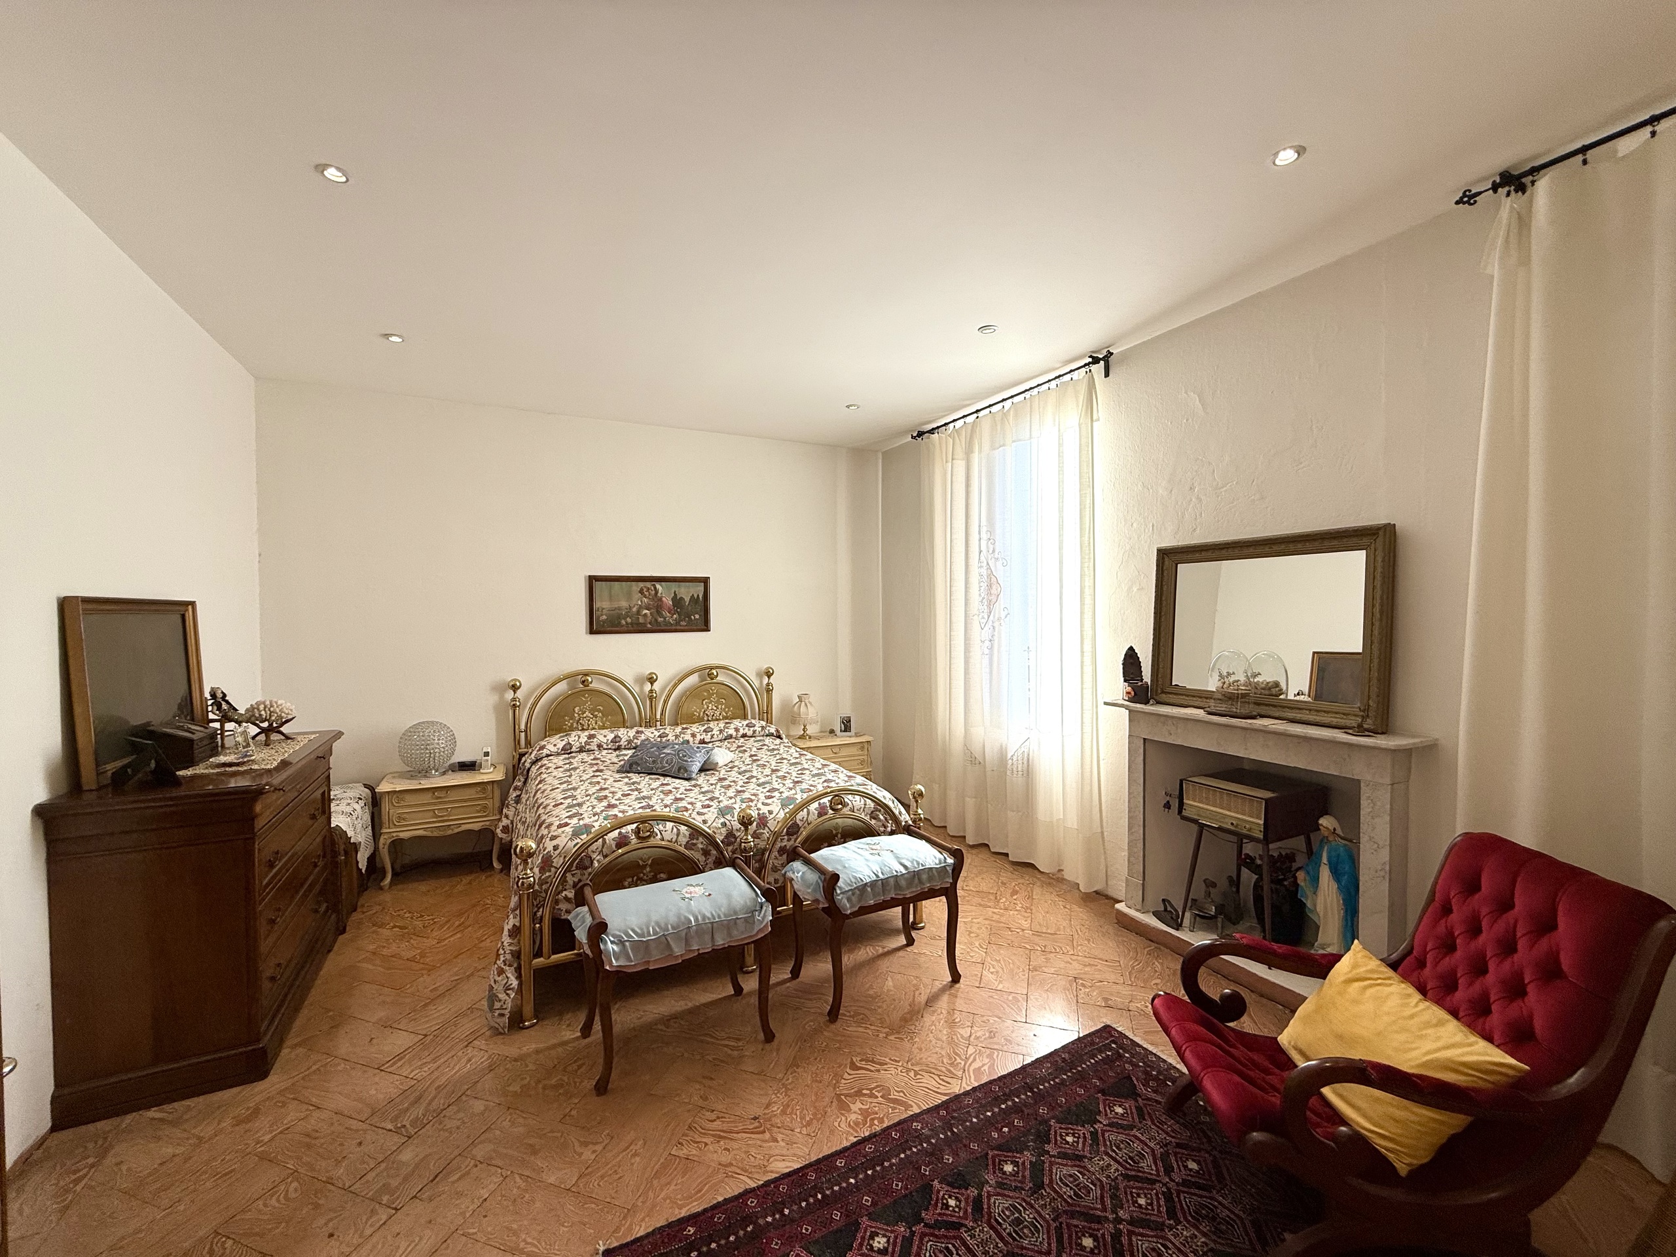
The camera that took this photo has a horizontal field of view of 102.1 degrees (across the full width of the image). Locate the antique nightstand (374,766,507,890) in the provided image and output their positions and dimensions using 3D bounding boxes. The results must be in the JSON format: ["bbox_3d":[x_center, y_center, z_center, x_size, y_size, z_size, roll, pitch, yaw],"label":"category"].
[{"bbox_3d":[-2.292,1.128,3.978,0.619,0.539,0.466,-1,2,-27],"label":"antique nightstand"}]

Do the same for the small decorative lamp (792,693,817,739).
[{"bbox_3d":[-0.246,0.656,5.071,0.218,0.340,0.222,0,1,0],"label":"small decorative lamp"}]

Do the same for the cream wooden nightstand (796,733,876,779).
[{"bbox_3d":[-0.080,1.091,5.143,0.607,0.539,0.407,-1,2,-27],"label":"cream wooden nightstand"}]

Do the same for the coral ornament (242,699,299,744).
[{"bbox_3d":[-2.424,0.390,2.891,0.170,0.185,0.150,-1,2,-15],"label":"coral ornament"}]

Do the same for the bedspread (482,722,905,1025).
[{"bbox_3d":[-0.819,1.038,3.734,1.930,0.740,2.020,-1,2,-26],"label":"bedspread"}]

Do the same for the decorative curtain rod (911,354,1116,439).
[{"bbox_3d":[0.943,-1.333,4.071,0.100,0.085,1.750,-1,2,-26],"label":"decorative curtain rod"}]

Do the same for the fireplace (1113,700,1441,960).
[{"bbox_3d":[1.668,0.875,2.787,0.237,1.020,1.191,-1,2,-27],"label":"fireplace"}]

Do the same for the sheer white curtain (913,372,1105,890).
[{"bbox_3d":[0.946,0.013,4.166,0.141,2.686,1.613,-1,2,-27],"label":"sheer white curtain"}]

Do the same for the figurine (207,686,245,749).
[{"bbox_3d":[-2.541,0.364,2.808,0.110,0.250,0.120,0,2,15],"label":"figurine"}]

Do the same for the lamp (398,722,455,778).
[{"bbox_3d":[-2.382,0.705,3.953,0.296,0.321,0.296,-1,2,-27],"label":"lamp"}]

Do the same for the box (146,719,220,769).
[{"bbox_3d":[-2.444,0.424,2.542,0.140,0.137,0.250,-1,2,-26],"label":"box"}]

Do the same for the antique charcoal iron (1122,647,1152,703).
[{"bbox_3d":[1.451,0.217,3.279,0.110,0.280,0.175,0,1,-6],"label":"antique charcoal iron"}]

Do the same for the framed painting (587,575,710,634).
[{"bbox_3d":[-1.299,-0.162,4.731,0.827,0.392,0.033,-1,2,-27],"label":"framed painting"}]

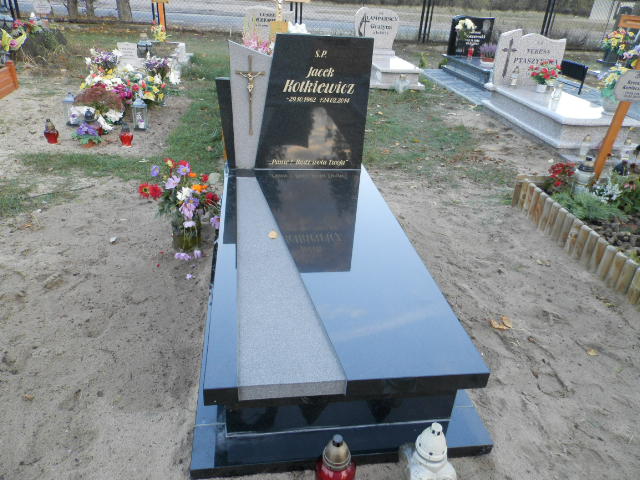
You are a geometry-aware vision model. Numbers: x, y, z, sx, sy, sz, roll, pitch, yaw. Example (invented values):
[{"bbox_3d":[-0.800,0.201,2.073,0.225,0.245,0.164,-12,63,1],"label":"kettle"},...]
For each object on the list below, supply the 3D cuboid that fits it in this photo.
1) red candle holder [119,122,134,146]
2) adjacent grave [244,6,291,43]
[{"bbox_3d":[-1.614,-0.879,3.874,0.103,0.174,0.103,0,30,-9],"label":"red candle holder"},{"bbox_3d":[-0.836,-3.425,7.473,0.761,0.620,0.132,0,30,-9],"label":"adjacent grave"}]

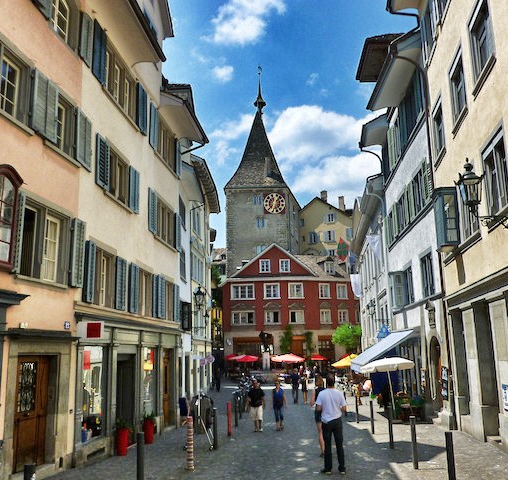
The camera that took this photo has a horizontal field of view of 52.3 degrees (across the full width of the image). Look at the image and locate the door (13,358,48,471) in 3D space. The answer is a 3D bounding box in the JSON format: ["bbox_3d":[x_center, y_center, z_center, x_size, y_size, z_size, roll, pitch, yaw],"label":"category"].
[{"bbox_3d":[-4.340,3.313,9.951,0.100,2.094,1.197,-3,-12,8],"label":"door"}]

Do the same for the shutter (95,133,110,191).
[{"bbox_3d":[-3.792,-1.933,13.072,0.080,1.274,0.779,-3,-12,7],"label":"shutter"}]

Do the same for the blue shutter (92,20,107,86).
[{"bbox_3d":[-3.907,-4.756,13.195,0.080,1.508,0.756,-3,-12,7],"label":"blue shutter"}]

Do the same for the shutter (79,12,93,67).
[{"bbox_3d":[-3.760,-4.511,11.608,0.060,1.160,0.530,-3,-12,9],"label":"shutter"}]

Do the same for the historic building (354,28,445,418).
[{"bbox_3d":[10.359,-0.145,21.394,10.000,14.250,9.800,-2,-12,5],"label":"historic building"}]

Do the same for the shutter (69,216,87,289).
[{"bbox_3d":[-3.667,0.268,10.794,0.060,1.360,0.540,-3,-12,9],"label":"shutter"}]

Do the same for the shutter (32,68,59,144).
[{"bbox_3d":[-3.945,-2.493,9.806,0.060,1.120,0.800,-3,-12,9],"label":"shutter"}]

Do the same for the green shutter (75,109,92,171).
[{"bbox_3d":[-4.125,-2.449,12.680,0.070,1.300,0.730,-3,-12,8],"label":"green shutter"}]

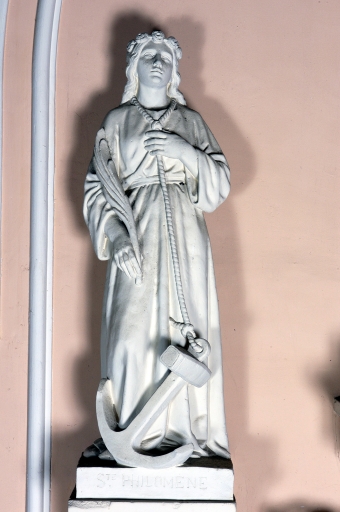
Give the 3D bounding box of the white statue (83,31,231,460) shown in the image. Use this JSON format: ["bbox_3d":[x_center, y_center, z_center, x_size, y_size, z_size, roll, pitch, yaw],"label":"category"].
[{"bbox_3d":[-0.042,-0.037,4.680,0.460,1.350,0.390,1,1,0],"label":"white statue"}]

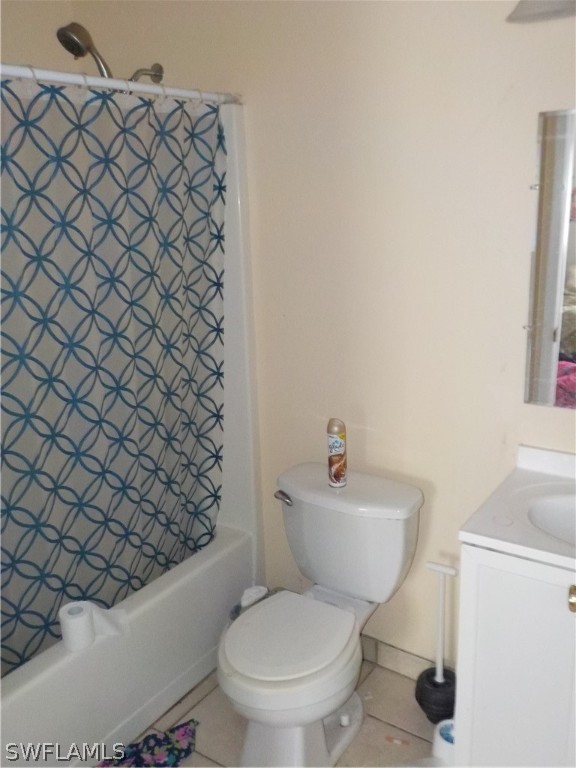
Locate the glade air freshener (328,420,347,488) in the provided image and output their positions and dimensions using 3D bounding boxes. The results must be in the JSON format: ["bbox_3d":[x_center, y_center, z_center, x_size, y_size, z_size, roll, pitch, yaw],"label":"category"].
[{"bbox_3d":[0.149,0.206,2.015,0.055,0.210,0.055,-1,15,4],"label":"glade air freshener"}]

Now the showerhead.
[{"bbox_3d":[-0.605,-0.973,2.006,0.106,0.228,0.091,8,51,34],"label":"showerhead"}]

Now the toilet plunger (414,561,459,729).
[{"bbox_3d":[0.453,0.773,1.970,0.148,0.533,0.148,8,19,34],"label":"toilet plunger"}]

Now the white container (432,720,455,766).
[{"bbox_3d":[0.488,1.054,1.939,0.125,0.085,0.125,8,17,33],"label":"white container"}]

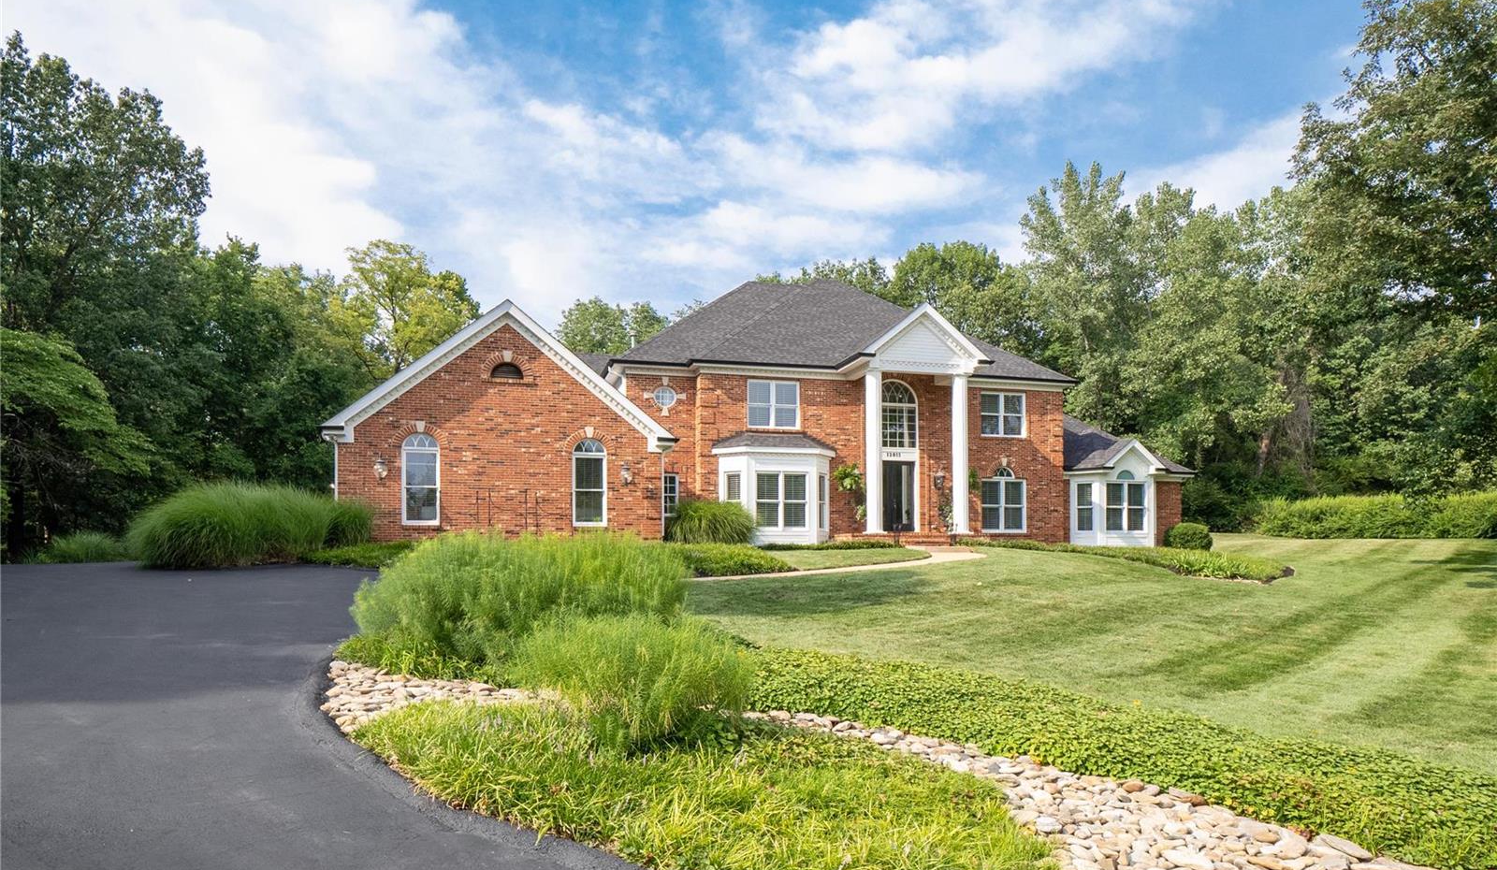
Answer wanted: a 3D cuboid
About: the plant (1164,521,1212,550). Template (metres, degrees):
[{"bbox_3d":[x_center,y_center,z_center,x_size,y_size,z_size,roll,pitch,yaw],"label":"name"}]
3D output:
[{"bbox_3d":[16.377,3.770,31.000,1.750,1.150,1.700,1,-4,-14],"label":"plant"}]

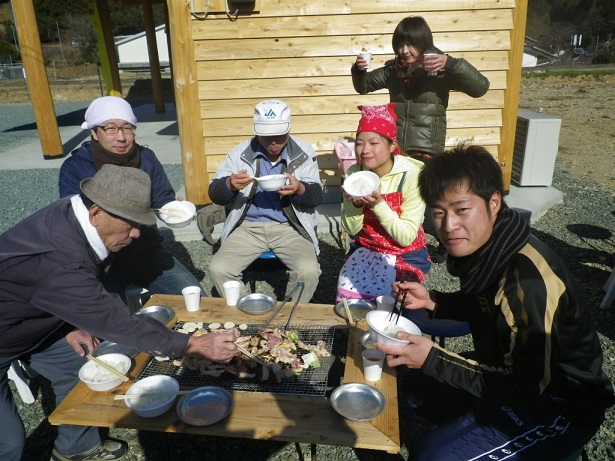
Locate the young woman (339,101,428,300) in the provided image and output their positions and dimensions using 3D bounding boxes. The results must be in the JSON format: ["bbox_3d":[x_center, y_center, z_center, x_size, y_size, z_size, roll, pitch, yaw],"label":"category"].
[{"bbox_3d":[0.370,0.014,2.373,0.470,1.130,0.670,8,22,23],"label":"young woman"}]

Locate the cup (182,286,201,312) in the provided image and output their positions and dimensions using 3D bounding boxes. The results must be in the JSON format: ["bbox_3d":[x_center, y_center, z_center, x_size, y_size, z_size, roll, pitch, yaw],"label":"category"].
[{"bbox_3d":[-0.475,0.291,2.049,0.075,0.090,0.075,-1,20,0],"label":"cup"}]

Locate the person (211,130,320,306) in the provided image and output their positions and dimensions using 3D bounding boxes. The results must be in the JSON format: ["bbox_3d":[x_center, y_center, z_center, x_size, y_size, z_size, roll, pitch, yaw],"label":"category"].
[{"bbox_3d":[-0.191,-0.030,2.513,0.580,1.130,0.740,-2,20,-2],"label":"person"}]

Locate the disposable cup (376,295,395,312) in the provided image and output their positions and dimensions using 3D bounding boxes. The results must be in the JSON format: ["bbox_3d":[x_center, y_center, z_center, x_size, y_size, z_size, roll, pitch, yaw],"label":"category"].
[{"bbox_3d":[0.311,0.303,1.967,0.075,0.090,0.075,-1,20,0],"label":"disposable cup"}]

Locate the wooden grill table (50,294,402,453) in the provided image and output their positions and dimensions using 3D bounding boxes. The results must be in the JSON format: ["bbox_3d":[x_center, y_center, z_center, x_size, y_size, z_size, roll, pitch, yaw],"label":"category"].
[{"bbox_3d":[-0.204,0.622,1.827,1.030,0.390,0.765,1,20,7],"label":"wooden grill table"}]

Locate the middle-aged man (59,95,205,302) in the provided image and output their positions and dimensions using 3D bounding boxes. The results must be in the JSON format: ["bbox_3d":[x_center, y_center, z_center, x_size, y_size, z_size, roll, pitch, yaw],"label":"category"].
[{"bbox_3d":[-0.769,0.030,2.327,0.600,1.180,0.760,-13,23,-28],"label":"middle-aged man"}]

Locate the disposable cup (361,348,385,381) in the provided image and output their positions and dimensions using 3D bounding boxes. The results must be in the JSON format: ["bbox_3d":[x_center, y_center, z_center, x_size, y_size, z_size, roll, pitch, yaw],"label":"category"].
[{"bbox_3d":[0.214,0.438,1.608,0.075,0.090,0.075,-1,20,0],"label":"disposable cup"}]

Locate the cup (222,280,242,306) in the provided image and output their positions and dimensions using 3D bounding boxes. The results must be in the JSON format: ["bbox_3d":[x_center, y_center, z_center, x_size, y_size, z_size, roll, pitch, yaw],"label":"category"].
[{"bbox_3d":[-0.318,0.273,2.088,0.075,0.090,0.075,-1,20,0],"label":"cup"}]

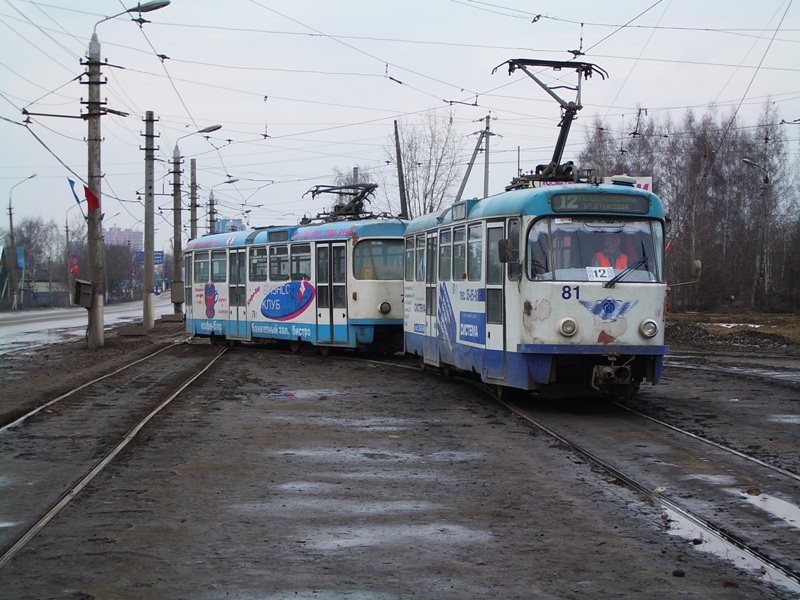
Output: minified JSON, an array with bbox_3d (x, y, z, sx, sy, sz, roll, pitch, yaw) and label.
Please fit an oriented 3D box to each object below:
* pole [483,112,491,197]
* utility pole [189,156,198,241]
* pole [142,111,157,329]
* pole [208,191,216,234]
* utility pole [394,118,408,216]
[{"bbox_3d":[3.826,-3.644,76.000,0.300,9.110,0.300,1,0,0],"label":"pole"},{"bbox_3d":[-11.804,-3.701,98.000,0.430,8.760,0.430,0,0,-4],"label":"utility pole"},{"bbox_3d":[-9.230,-2.940,63.000,0.450,8.050,0.450,0,0,0],"label":"pole"},{"bbox_3d":[-13.485,-3.721,123.000,0.420,8.310,0.420,0,0,-4],"label":"pole"},{"bbox_3d":[0.212,-2.889,66.000,0.280,8.110,0.280,-5,0,0],"label":"utility pole"}]

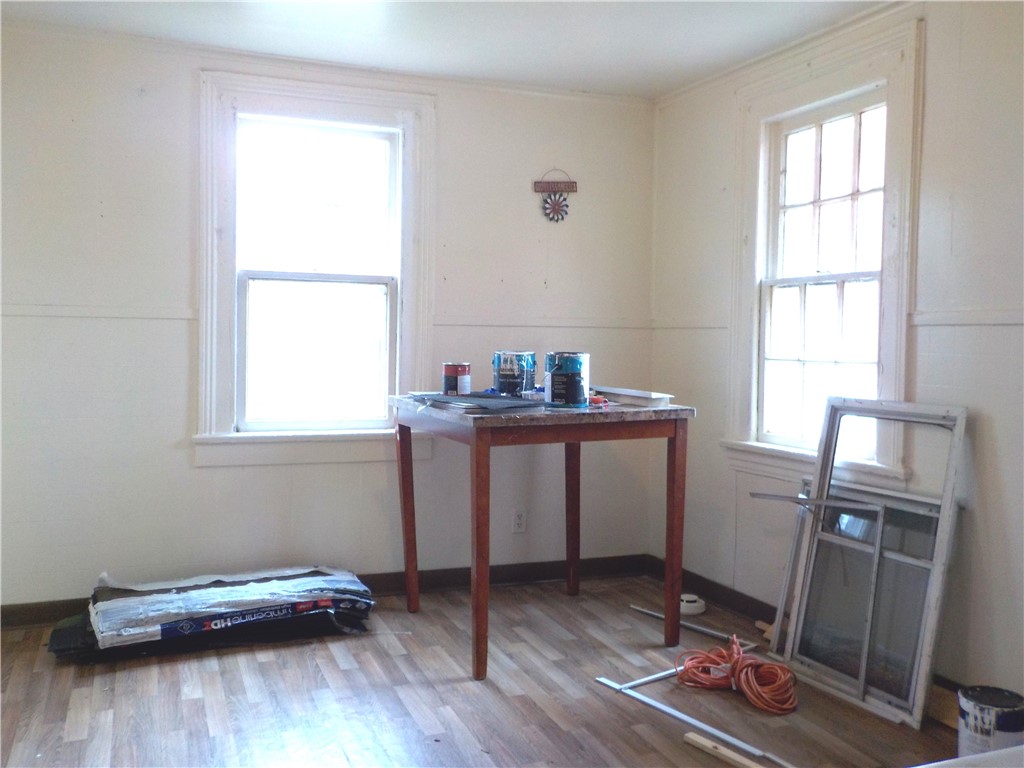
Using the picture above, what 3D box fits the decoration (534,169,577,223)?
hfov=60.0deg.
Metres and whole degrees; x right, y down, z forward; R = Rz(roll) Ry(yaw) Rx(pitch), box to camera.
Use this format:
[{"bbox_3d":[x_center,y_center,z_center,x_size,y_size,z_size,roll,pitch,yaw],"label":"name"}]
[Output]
[{"bbox_3d":[0.205,-0.874,4.115,0.210,0.235,0.030,0,3,-19],"label":"decoration"}]

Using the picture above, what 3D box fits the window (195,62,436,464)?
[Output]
[{"bbox_3d":[-0.822,-0.505,3.814,0.985,1.545,0.110,0,3,-19],"label":"window"}]

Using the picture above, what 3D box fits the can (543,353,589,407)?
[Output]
[{"bbox_3d":[0.212,-0.017,3.393,0.172,0.195,0.172,1,3,4],"label":"can"}]

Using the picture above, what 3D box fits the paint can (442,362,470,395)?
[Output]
[{"bbox_3d":[-0.219,-0.018,3.544,0.109,0.124,0.109,1,3,0],"label":"paint can"}]

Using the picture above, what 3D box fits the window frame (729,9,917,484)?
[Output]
[{"bbox_3d":[1.147,-0.462,3.378,0.110,1.520,0.960,-1,3,-24],"label":"window frame"}]

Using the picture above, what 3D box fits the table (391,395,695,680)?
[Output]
[{"bbox_3d":[0.089,0.535,3.575,0.912,0.914,0.912,-1,3,-25],"label":"table"}]

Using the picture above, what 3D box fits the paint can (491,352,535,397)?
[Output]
[{"bbox_3d":[0.012,-0.040,3.653,0.172,0.190,0.172,1,3,0],"label":"paint can"}]

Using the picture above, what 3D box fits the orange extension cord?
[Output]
[{"bbox_3d":[0.754,0.964,3.003,0.410,0.130,0.280,2,3,31],"label":"orange extension cord"}]

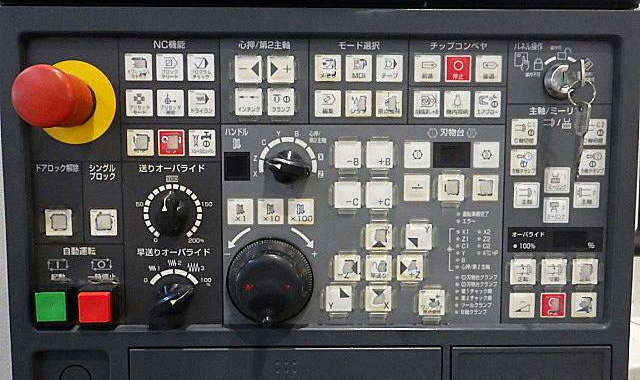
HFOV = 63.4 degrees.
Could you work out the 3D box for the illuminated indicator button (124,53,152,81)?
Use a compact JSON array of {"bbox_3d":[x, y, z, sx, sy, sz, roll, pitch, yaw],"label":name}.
[{"bbox_3d":[-0.128,-0.087,0.371,0.019,0.019,0.007,0,4,-1],"label":"illuminated indicator button"}]

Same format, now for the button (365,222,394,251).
[{"bbox_3d":[0.044,0.035,0.385,0.019,0.019,0.007,0,4,-1],"label":"button"}]

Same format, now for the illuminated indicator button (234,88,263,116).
[{"bbox_3d":[-0.051,-0.063,0.374,0.019,0.019,0.007,0,4,-1],"label":"illuminated indicator button"}]

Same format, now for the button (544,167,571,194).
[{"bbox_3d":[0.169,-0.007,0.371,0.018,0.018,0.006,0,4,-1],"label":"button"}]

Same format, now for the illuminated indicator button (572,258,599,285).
[{"bbox_3d":[0.190,0.058,0.375,0.018,0.018,0.007,0,4,-1],"label":"illuminated indicator button"}]

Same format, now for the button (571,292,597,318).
[{"bbox_3d":[0.196,0.085,0.387,0.019,0.019,0.007,0,4,-1],"label":"button"}]

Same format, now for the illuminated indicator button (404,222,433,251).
[{"bbox_3d":[0.073,0.035,0.386,0.019,0.019,0.007,0,4,-1],"label":"illuminated indicator button"}]

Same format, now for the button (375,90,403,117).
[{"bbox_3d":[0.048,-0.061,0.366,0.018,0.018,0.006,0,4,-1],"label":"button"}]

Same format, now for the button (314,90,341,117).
[{"bbox_3d":[0.006,-0.063,0.378,0.019,0.019,0.006,0,3,-1],"label":"button"}]

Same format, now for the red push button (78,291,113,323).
[{"bbox_3d":[-0.161,0.083,0.375,0.022,0.021,0.011,0,3,-1],"label":"red push button"}]

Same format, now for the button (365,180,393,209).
[{"bbox_3d":[0.044,0.003,0.382,0.019,0.019,0.006,0,3,-1],"label":"button"}]

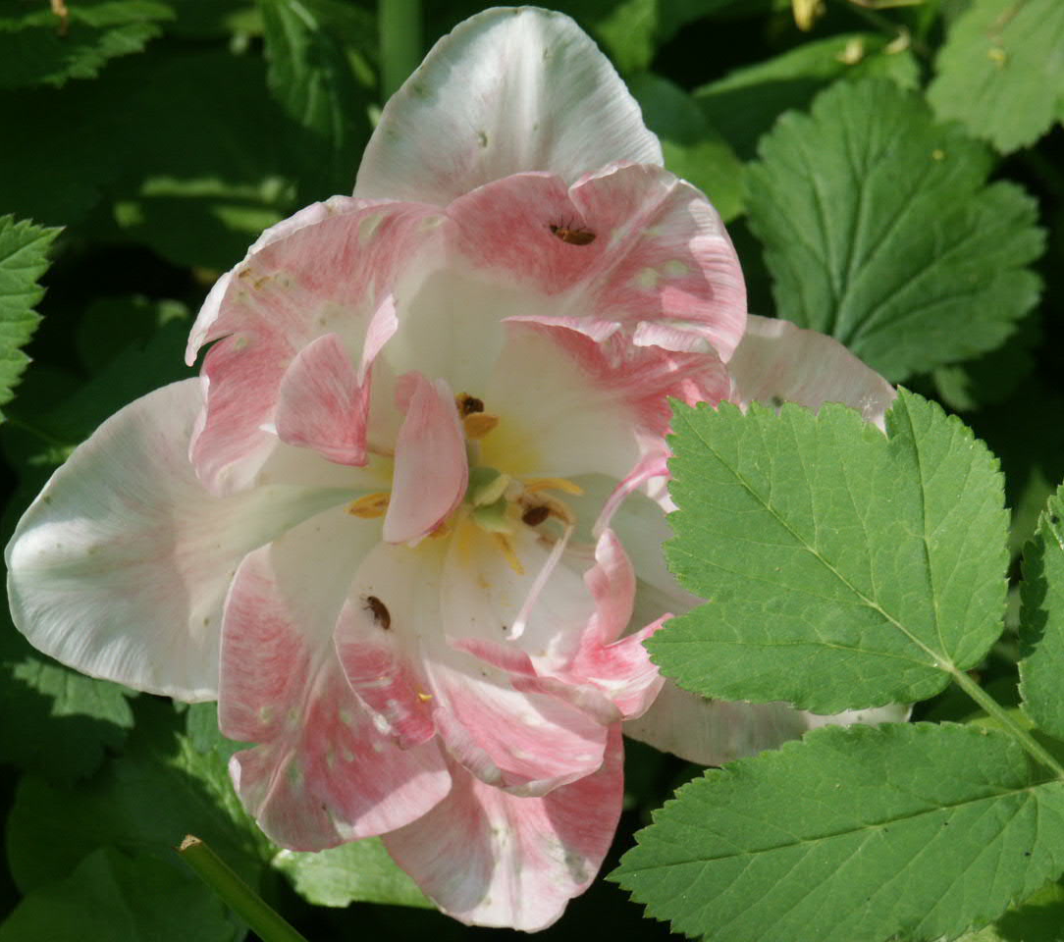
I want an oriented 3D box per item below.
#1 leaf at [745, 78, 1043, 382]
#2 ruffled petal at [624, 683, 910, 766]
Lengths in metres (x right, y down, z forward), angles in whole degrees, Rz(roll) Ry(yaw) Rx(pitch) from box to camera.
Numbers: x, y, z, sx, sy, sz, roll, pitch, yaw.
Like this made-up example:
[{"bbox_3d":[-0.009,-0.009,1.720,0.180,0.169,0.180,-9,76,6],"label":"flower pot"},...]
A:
[{"bbox_3d":[0.044,-0.029,0.890,0.036,0.008,0.037,8,67,3],"label":"leaf"},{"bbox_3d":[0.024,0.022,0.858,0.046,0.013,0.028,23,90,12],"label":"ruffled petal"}]

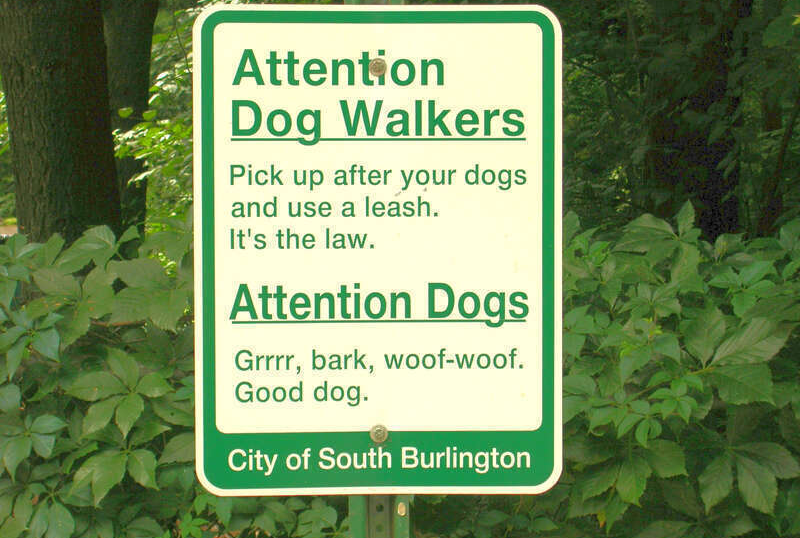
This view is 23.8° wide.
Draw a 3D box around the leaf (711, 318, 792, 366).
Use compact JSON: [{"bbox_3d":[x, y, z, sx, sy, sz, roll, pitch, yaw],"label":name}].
[{"bbox_3d":[0.529,0.109,2.850,0.121,0.071,0.040,0,2,11],"label":"leaf"}]

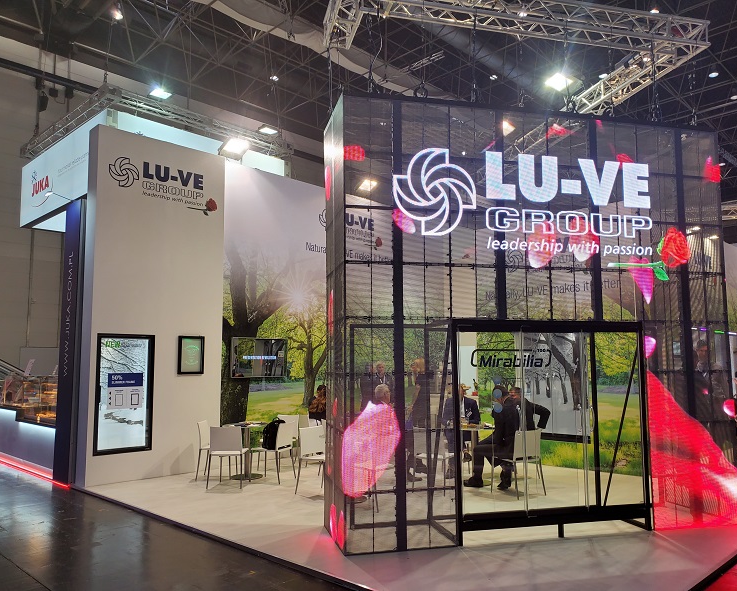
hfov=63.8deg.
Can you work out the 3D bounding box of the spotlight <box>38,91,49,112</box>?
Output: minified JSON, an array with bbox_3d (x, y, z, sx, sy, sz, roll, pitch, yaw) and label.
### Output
[{"bbox_3d":[-5.761,-3.439,10.500,0.140,0.340,0.140,-6,-8,44],"label":"spotlight"}]

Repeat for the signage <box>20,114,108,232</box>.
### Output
[{"bbox_3d":[-4.981,-1.910,9.578,3.726,1.132,0.160,-6,-8,44],"label":"signage"}]

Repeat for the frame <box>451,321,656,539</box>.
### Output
[{"bbox_3d":[1.743,1.259,5.730,1.947,2.004,0.300,1,-6,-13],"label":"frame"}]

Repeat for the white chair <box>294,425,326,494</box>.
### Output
[{"bbox_3d":[-0.572,2.064,7.363,0.520,0.790,0.460,-5,-7,40],"label":"white chair"}]

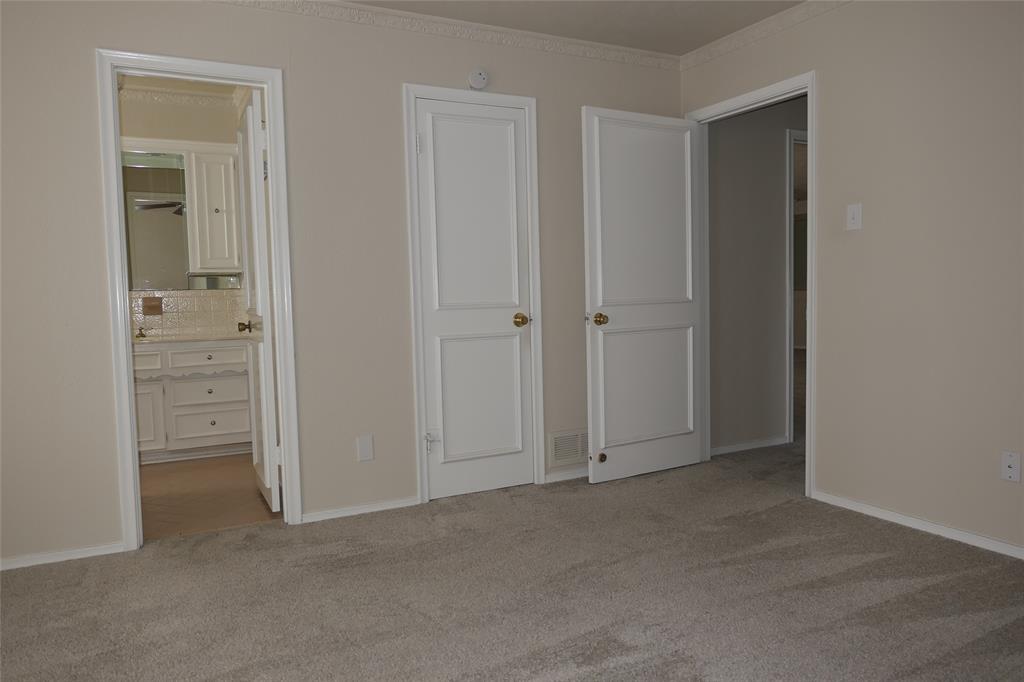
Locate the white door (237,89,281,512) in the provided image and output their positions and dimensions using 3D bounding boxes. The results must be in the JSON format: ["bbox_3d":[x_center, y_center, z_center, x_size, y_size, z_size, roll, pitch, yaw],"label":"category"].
[{"bbox_3d":[-1.302,-0.182,3.508,0.040,1.990,0.610,-3,4,-27],"label":"white door"}]

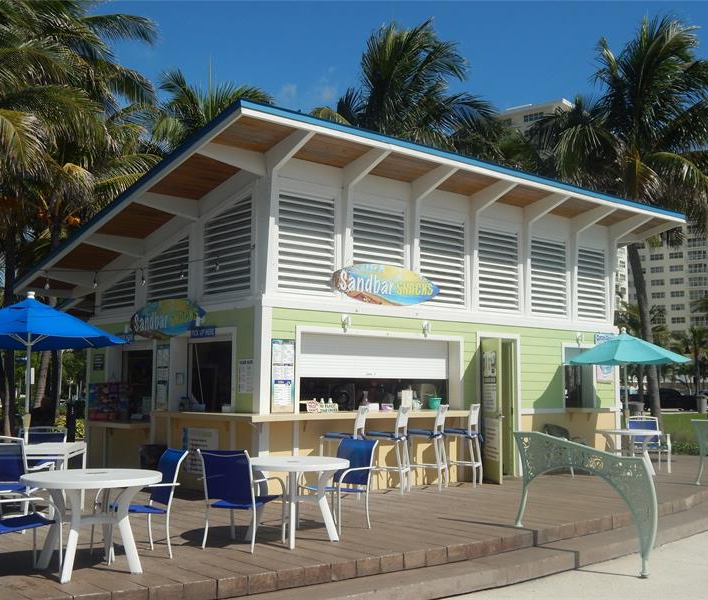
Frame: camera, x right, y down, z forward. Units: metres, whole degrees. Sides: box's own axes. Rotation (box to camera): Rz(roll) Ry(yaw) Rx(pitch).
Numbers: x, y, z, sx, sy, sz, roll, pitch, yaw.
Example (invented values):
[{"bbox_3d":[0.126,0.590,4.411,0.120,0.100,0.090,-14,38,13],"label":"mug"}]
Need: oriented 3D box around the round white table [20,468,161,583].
[{"bbox_3d":[-2.021,1.717,6.736,1.046,0.722,1.046,0,-6,0],"label":"round white table"}]

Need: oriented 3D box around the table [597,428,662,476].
[{"bbox_3d":[4.513,2.518,14.388,1.055,0.718,1.055,5,-7,-40],"label":"table"}]

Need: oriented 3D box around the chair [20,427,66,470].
[{"bbox_3d":[-3.621,1.924,9.876,0.570,0.930,0.690,0,-6,-1],"label":"chair"}]

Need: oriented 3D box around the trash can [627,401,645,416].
[{"bbox_3d":[12.089,4.810,37.716,0.750,1.000,0.750,0,-6,0],"label":"trash can"}]

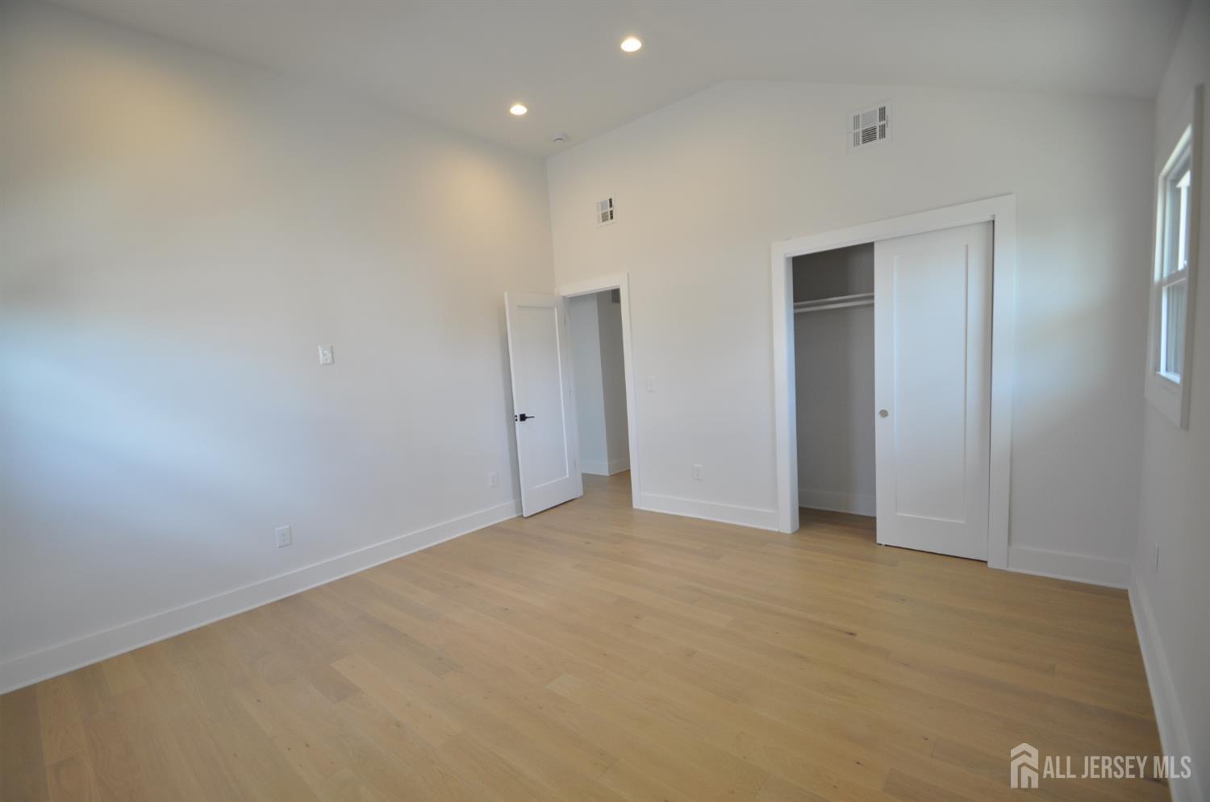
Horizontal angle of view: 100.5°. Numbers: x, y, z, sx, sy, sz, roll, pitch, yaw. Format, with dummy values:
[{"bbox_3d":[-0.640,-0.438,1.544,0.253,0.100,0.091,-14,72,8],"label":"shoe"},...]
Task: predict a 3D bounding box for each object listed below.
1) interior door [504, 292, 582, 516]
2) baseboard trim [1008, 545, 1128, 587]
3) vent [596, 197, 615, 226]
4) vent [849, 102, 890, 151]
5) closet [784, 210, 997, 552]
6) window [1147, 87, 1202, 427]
[{"bbox_3d":[-0.545,0.008,4.774,0.040,2.020,0.770,1,7,40],"label":"interior door"},{"bbox_3d":[2.617,0.942,2.862,0.510,0.157,0.018,1,7,40],"label":"baseboard trim"},{"bbox_3d":[0.011,-1.725,4.592,0.225,0.225,0.020,1,7,40],"label":"vent"},{"bbox_3d":[1.677,-1.744,3.196,0.238,0.243,0.020,1,7,40],"label":"vent"},{"bbox_3d":[2.008,-0.047,3.575,1.200,2.060,0.620,1,7,40],"label":"closet"},{"bbox_3d":[2.067,-0.461,1.813,0.080,0.990,0.980,2,7,43],"label":"window"}]

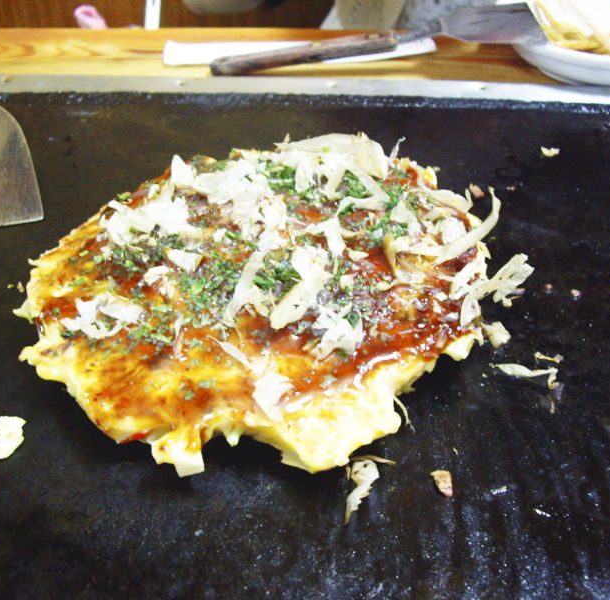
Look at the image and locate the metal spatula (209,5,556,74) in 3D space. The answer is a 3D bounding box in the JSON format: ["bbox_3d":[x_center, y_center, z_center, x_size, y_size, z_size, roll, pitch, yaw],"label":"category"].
[{"bbox_3d":[0.045,-0.172,0.582,0.220,0.025,0.069,-6,38,5],"label":"metal spatula"}]

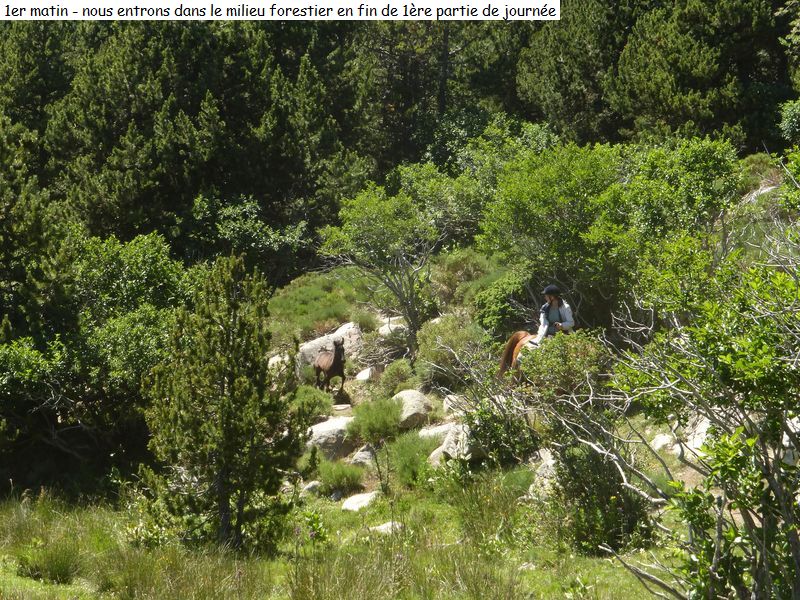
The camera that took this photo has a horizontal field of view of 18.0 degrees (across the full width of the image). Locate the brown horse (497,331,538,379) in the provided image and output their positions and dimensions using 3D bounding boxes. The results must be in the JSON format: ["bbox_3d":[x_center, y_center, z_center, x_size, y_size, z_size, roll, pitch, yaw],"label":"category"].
[{"bbox_3d":[2.704,1.160,41.669,2.200,1.720,0.580,0,0,-42],"label":"brown horse"}]

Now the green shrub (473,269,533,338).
[{"bbox_3d":[1.853,0.064,46.000,1.132,1.205,1.050,0,-1,0],"label":"green shrub"}]

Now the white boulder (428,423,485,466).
[{"bbox_3d":[0.807,2.065,36.000,0.800,0.620,0.680,0,0,0],"label":"white boulder"}]

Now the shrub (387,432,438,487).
[{"bbox_3d":[0.206,2.453,38.500,0.764,0.856,0.726,0,1,0],"label":"shrub"}]

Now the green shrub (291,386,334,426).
[{"bbox_3d":[-1.686,2.010,48.000,0.800,0.800,0.760,0,1,0],"label":"green shrub"}]

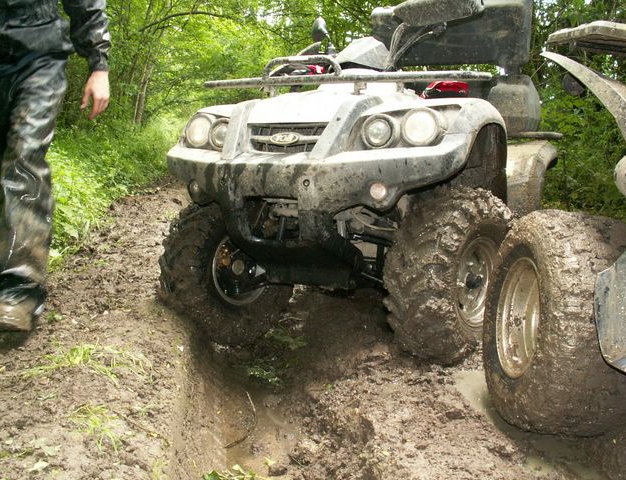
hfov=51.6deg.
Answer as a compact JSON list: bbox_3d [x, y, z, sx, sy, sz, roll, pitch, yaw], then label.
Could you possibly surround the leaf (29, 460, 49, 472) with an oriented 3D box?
[{"bbox_3d":[-0.596,0.493,1.409,0.040,0.010,0.038,-1,10,0],"label":"leaf"}]

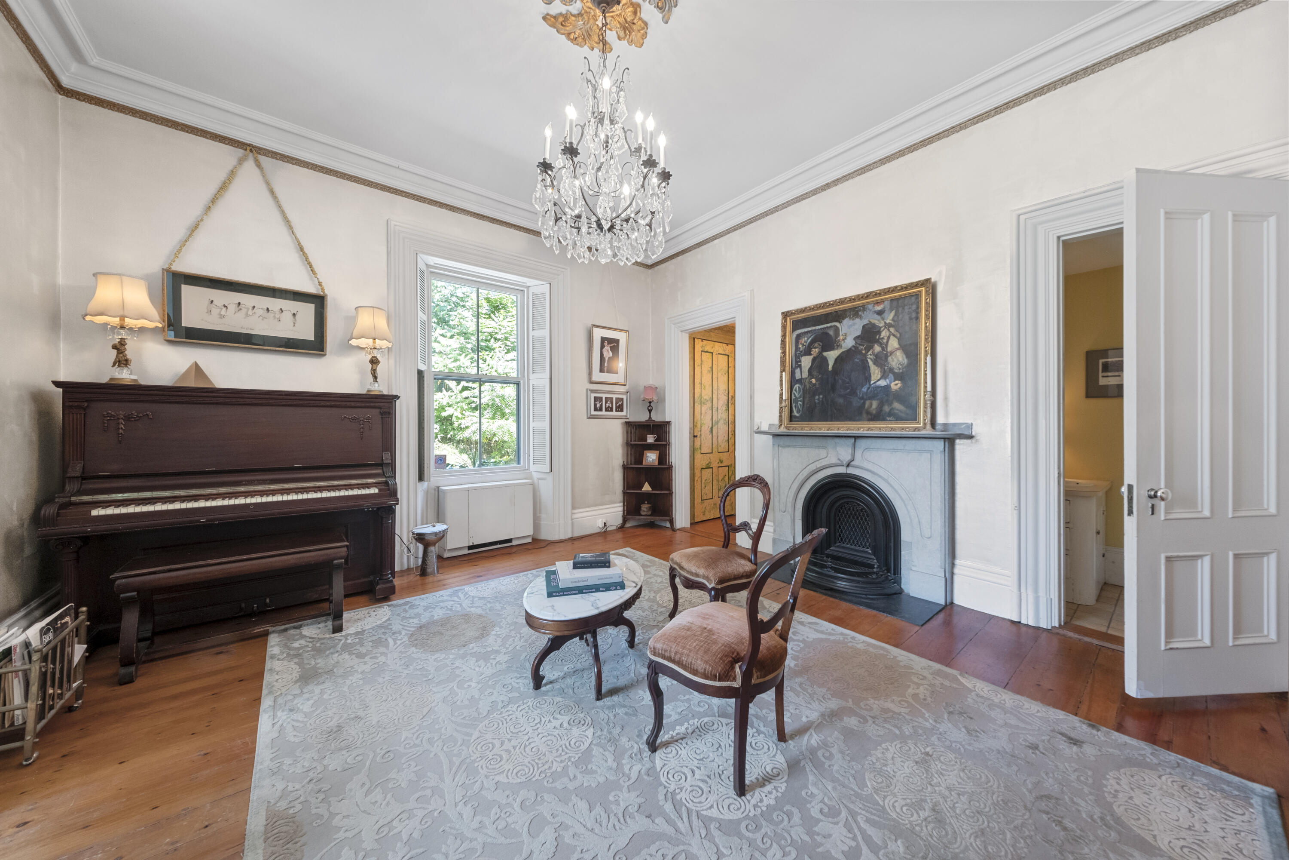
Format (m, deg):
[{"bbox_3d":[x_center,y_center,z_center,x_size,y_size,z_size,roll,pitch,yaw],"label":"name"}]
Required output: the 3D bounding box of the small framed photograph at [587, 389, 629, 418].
[{"bbox_3d":[-0.398,-0.284,4.826,0.565,0.314,0.030,0,0,-39],"label":"small framed photograph"}]

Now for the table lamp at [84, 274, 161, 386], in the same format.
[{"bbox_3d":[-3.000,-0.564,2.478,0.285,0.630,0.285,0,0,-39],"label":"table lamp"}]

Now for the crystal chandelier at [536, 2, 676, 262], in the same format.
[{"bbox_3d":[-0.194,-1.421,2.071,0.660,1.245,0.660,0,0,0],"label":"crystal chandelier"}]

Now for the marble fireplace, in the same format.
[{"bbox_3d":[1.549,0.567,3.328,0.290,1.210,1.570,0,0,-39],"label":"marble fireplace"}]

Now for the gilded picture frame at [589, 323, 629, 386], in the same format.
[{"bbox_3d":[-0.408,-0.854,4.958,0.510,0.655,0.030,0,4,-39],"label":"gilded picture frame"}]

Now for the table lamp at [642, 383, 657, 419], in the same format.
[{"bbox_3d":[0.066,-0.315,5.020,0.190,0.441,0.190,0,0,6],"label":"table lamp"}]

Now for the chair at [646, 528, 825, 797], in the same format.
[{"bbox_3d":[0.346,0.747,1.569,0.570,0.860,0.465,0,0,43],"label":"chair"}]

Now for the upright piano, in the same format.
[{"bbox_3d":[-2.447,0.449,2.729,1.554,1.390,0.650,0,0,-39],"label":"upright piano"}]

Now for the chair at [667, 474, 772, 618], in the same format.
[{"bbox_3d":[0.478,0.746,2.587,0.570,0.860,0.465,0,0,-28],"label":"chair"}]

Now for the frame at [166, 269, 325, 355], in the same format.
[{"bbox_3d":[-2.711,-0.788,2.970,0.824,0.450,0.035,0,0,-39],"label":"frame"}]

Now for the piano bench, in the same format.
[{"bbox_3d":[-2.221,0.929,2.402,0.920,0.510,0.370,0,0,-39],"label":"piano bench"}]

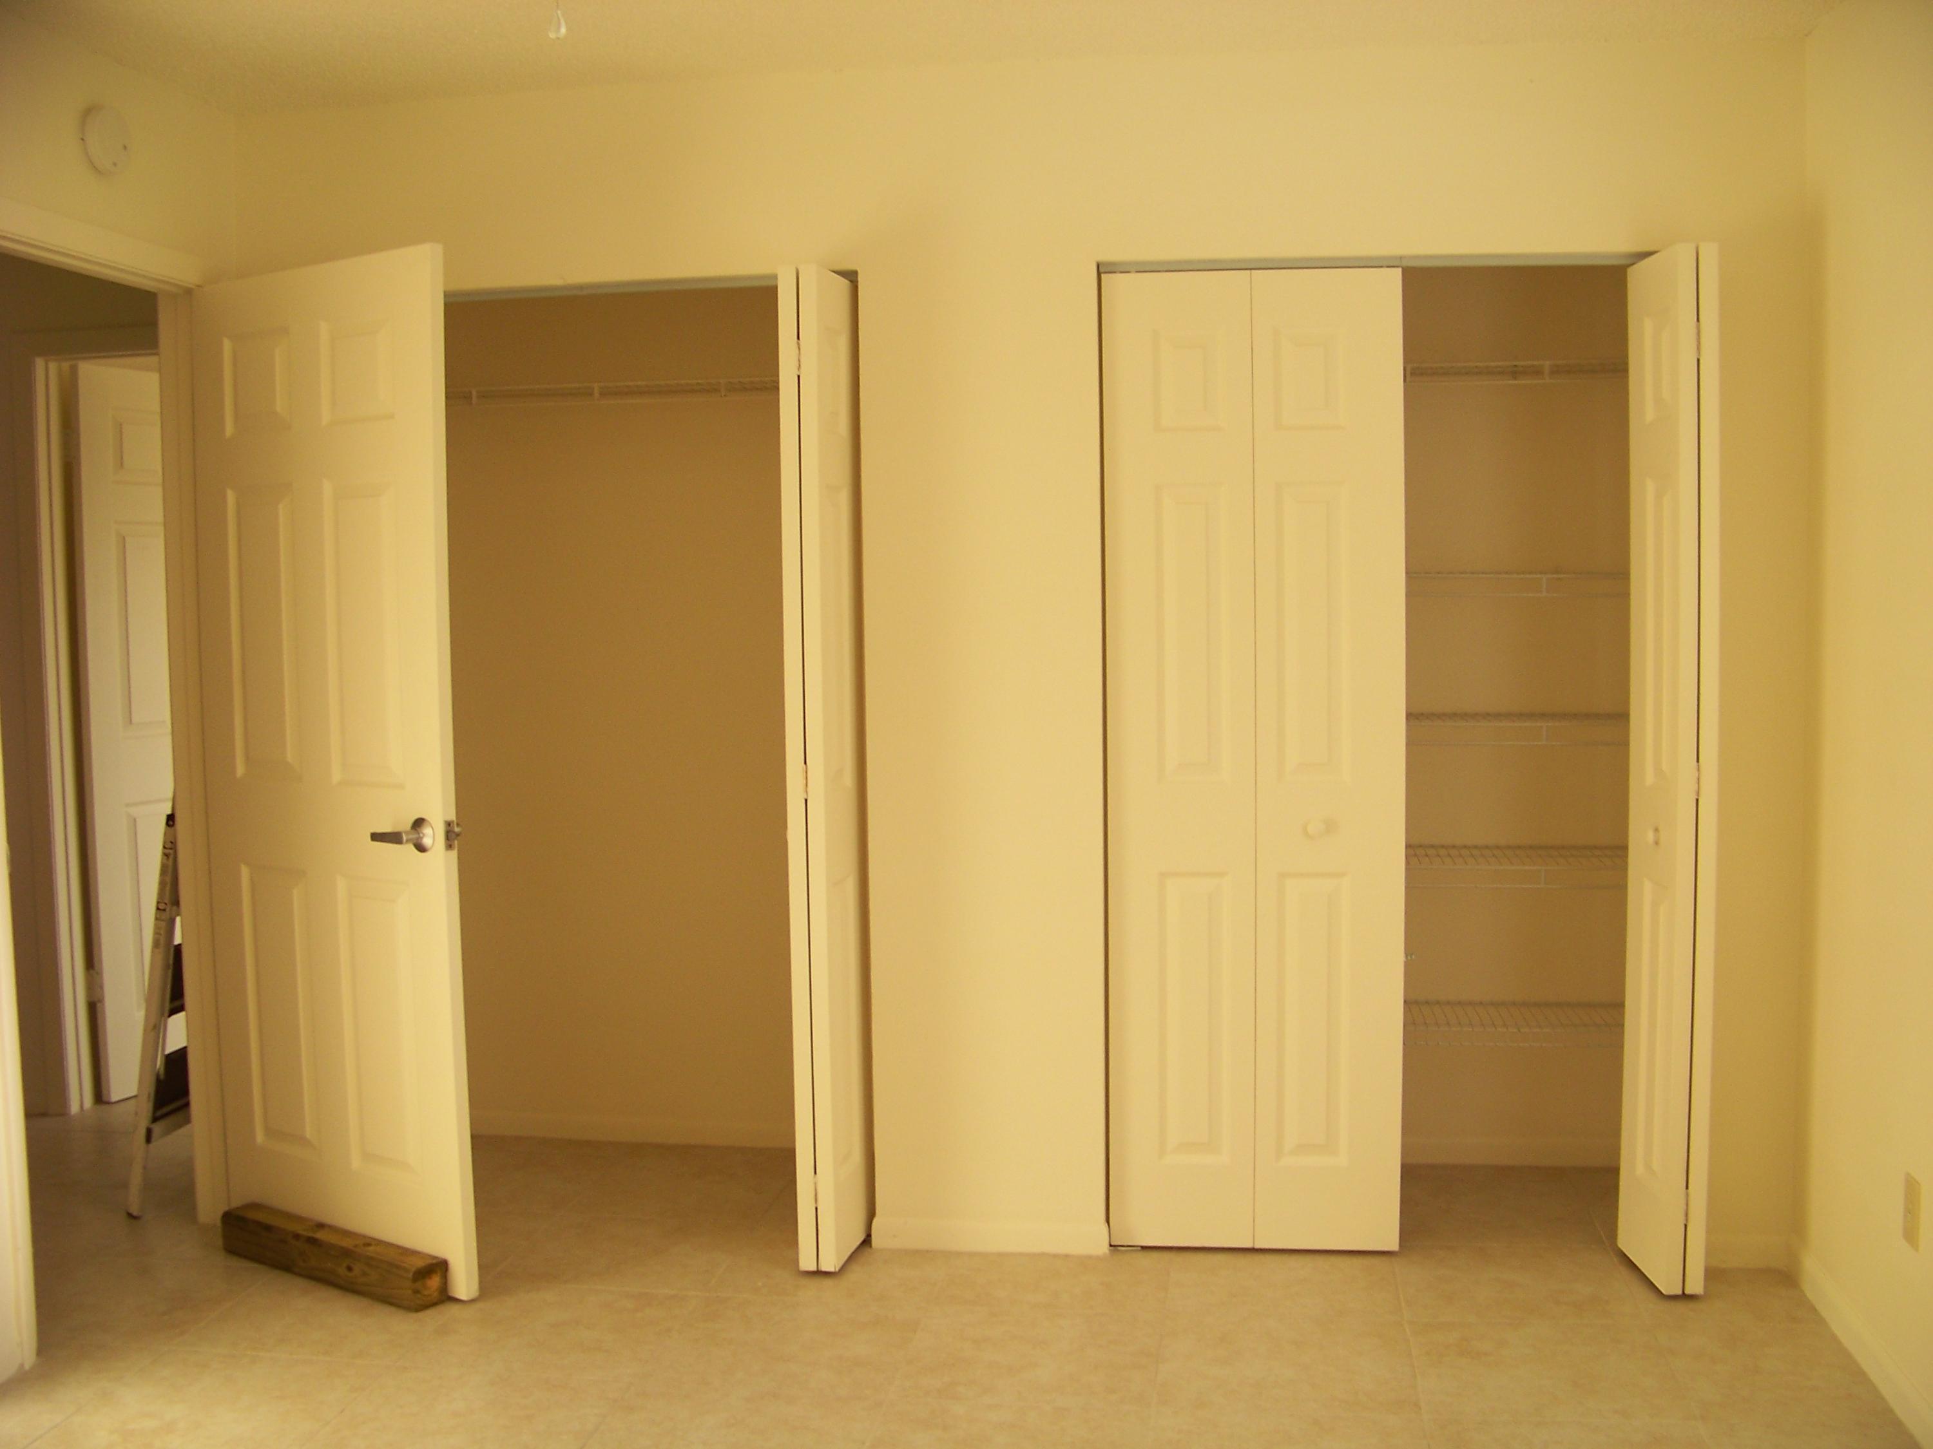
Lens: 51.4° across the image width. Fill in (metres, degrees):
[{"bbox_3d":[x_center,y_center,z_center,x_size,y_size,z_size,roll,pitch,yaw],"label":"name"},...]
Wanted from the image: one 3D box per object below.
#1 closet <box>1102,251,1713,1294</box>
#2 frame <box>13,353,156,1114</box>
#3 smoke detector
[{"bbox_3d":[0.881,0.091,4.039,1.220,2.040,0.130,0,4,9],"label":"closet"},{"bbox_3d":[-2.033,0.013,5.202,0.880,2.100,0.130,0,4,9],"label":"frame"},{"bbox_3d":[-1.605,-1.093,3.762,0.040,0.135,0.135,0,4,9],"label":"smoke detector"}]

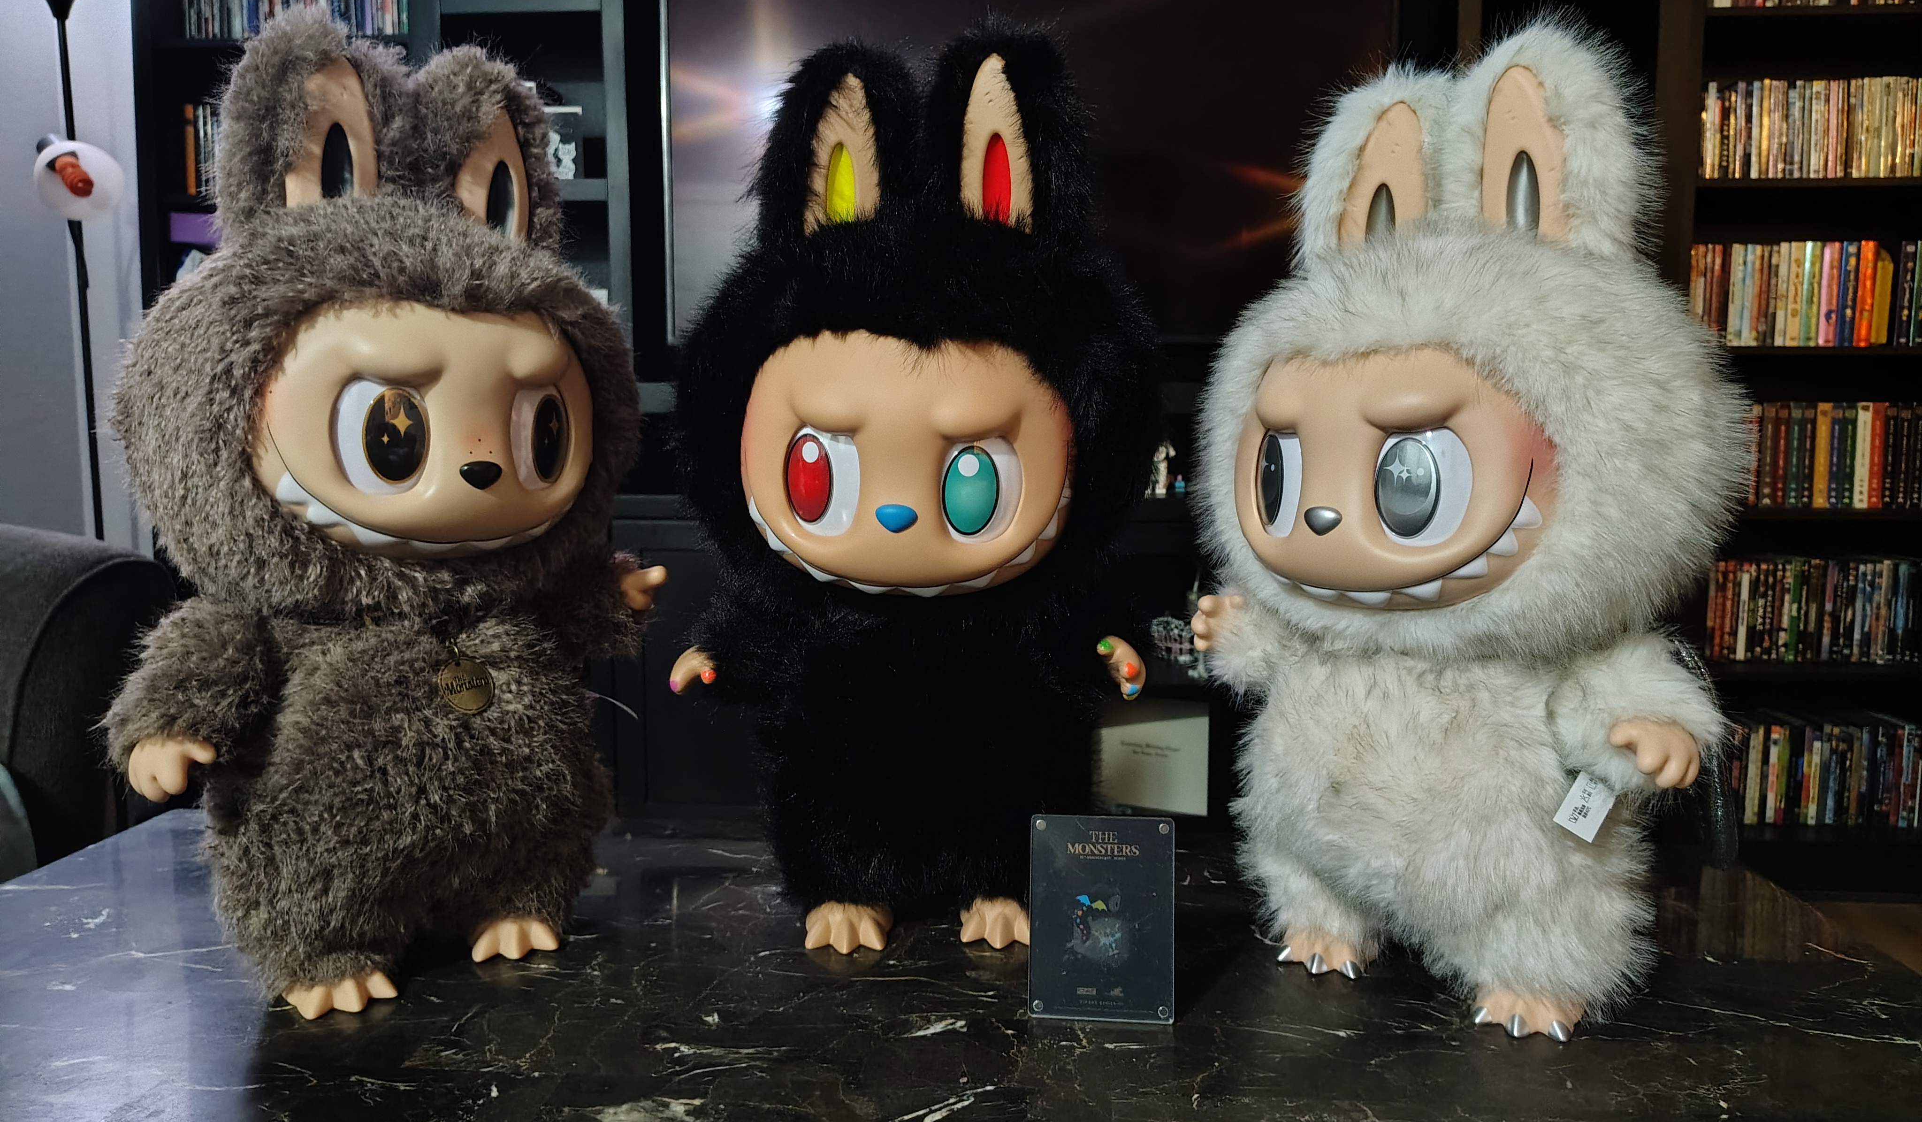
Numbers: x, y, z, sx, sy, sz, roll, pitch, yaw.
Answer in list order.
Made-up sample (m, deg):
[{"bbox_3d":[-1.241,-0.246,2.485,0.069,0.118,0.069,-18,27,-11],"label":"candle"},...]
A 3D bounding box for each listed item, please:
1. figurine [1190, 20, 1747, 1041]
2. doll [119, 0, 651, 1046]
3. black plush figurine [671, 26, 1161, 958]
[{"bbox_3d":[0.307,-0.032,0.785,0.260,0.575,0.310,-4,6,-38],"label":"figurine"},{"bbox_3d":[-0.358,-0.039,0.811,0.255,0.585,0.305,4,6,39],"label":"doll"},{"bbox_3d":[-0.022,-0.051,0.896,0.315,0.595,0.250,0,5,3],"label":"black plush figurine"}]

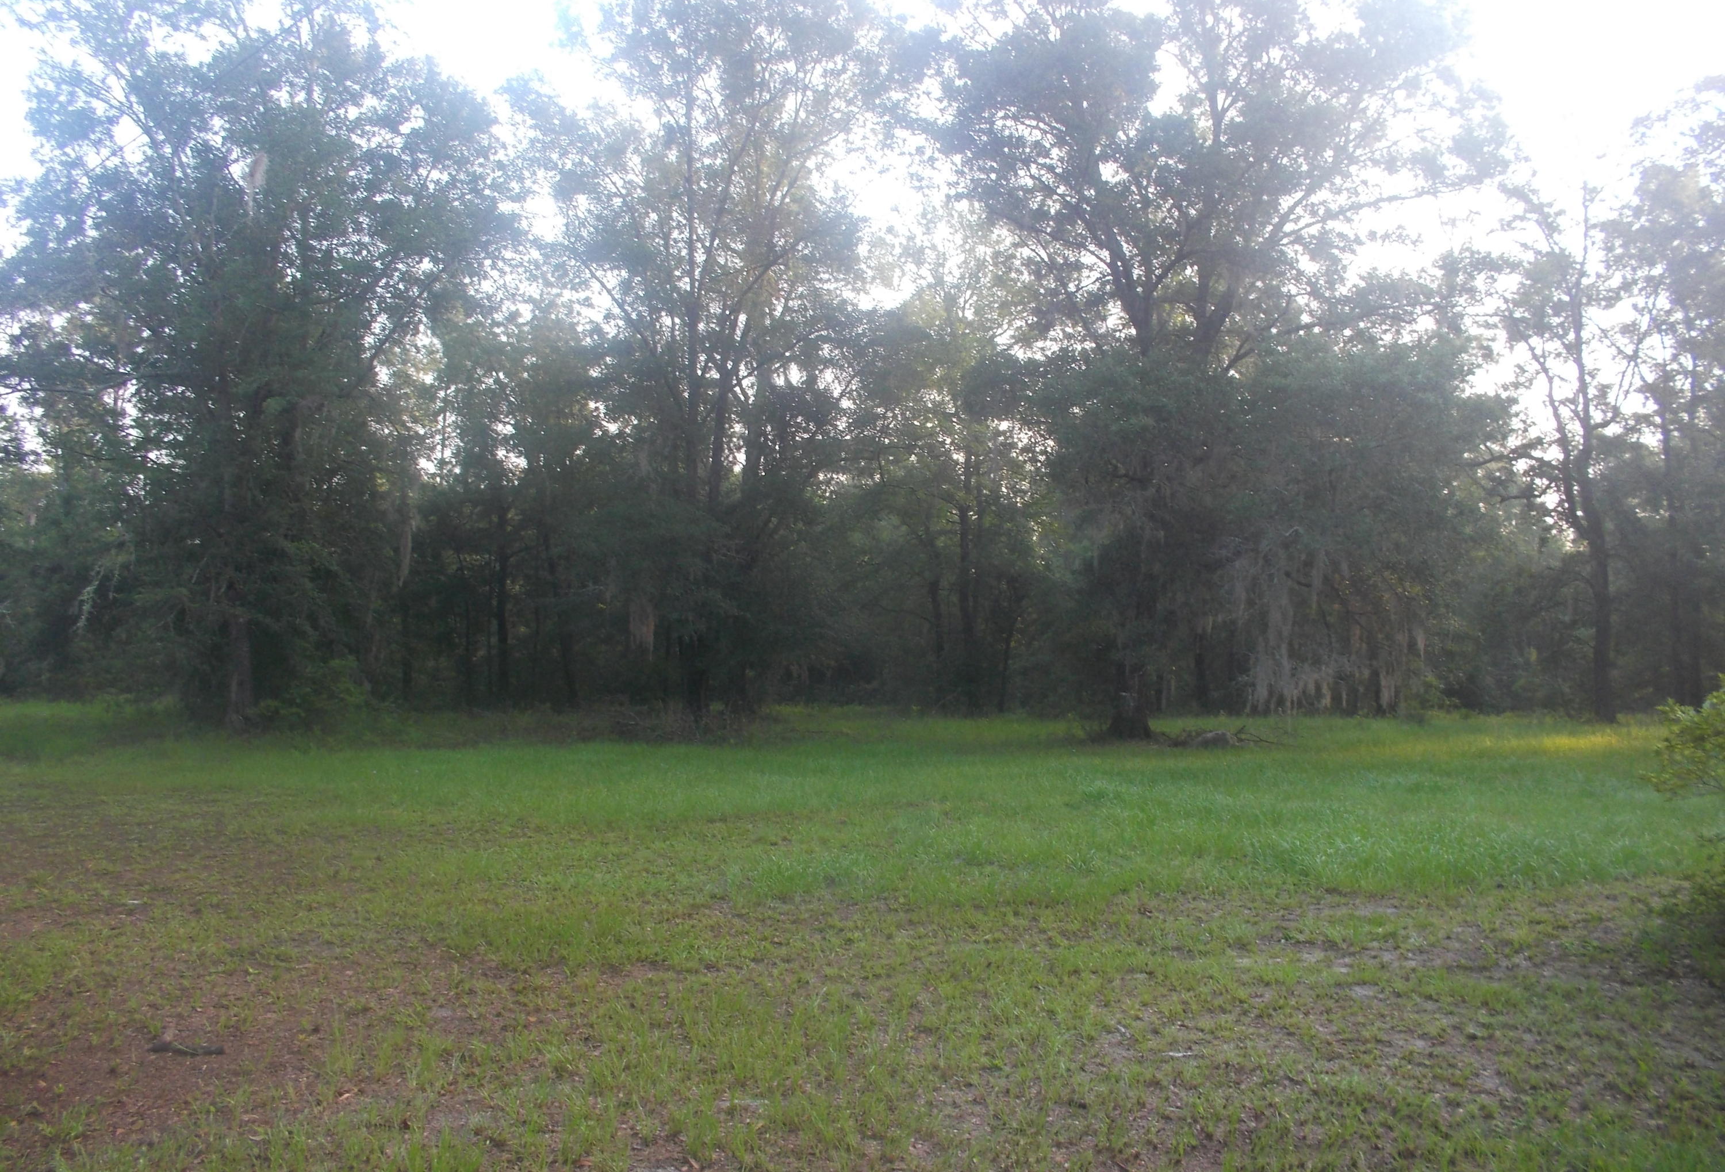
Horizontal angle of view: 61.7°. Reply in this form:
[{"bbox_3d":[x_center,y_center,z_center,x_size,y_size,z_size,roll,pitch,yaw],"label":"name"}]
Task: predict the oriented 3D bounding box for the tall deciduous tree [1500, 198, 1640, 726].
[{"bbox_3d":[17.661,-3.321,36.210,3.458,13.450,3.200,0,-3,0],"label":"tall deciduous tree"}]

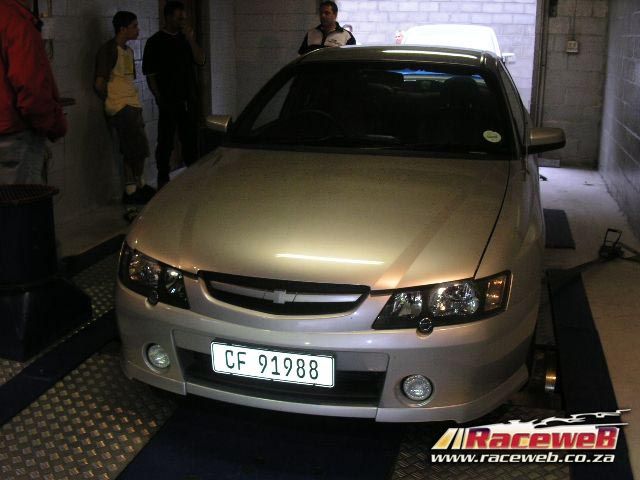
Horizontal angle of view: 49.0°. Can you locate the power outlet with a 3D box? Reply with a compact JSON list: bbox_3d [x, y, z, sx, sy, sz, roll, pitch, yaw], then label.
[{"bbox_3d":[2.848,-2.177,7.920,0.134,0.134,0.060,4,17,14],"label":"power outlet"}]

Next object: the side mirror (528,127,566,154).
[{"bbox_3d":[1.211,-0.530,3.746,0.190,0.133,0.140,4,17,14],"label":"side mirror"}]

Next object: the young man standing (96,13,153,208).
[{"bbox_3d":[-1.785,-1.179,6.429,0.350,1.734,0.430,8,18,26],"label":"young man standing"}]

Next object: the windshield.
[{"bbox_3d":[0.303,-0.746,3.936,1.530,0.485,0.860,4,17,14],"label":"windshield"}]

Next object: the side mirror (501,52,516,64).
[{"bbox_3d":[2.770,-2.664,10.312,0.232,0.170,0.160,4,17,14],"label":"side mirror"}]

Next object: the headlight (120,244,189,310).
[{"bbox_3d":[-0.644,0.131,2.752,0.450,0.160,0.360,4,17,14],"label":"headlight"}]

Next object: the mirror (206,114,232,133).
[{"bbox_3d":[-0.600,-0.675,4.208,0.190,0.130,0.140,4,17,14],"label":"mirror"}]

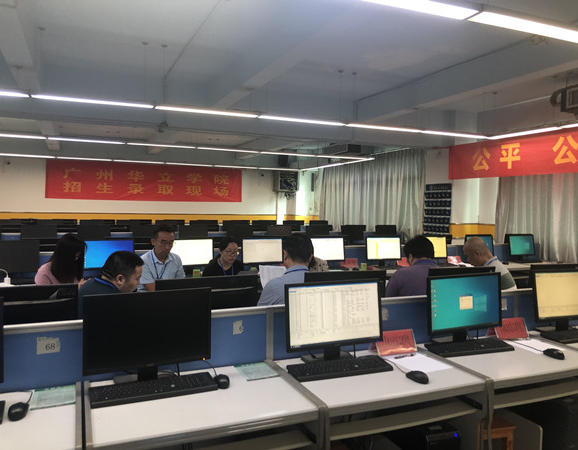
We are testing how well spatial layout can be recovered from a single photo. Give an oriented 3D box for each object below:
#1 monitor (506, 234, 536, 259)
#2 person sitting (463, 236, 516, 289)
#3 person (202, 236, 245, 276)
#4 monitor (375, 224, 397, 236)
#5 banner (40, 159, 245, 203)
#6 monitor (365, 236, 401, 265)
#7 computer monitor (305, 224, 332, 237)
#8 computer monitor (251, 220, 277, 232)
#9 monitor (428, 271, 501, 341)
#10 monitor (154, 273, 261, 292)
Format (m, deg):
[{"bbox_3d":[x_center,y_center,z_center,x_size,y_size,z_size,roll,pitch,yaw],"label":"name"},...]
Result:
[{"bbox_3d":[3.445,0.335,7.241,0.500,0.379,0.167,0,2,-25],"label":"monitor"},{"bbox_3d":[1.402,0.714,3.746,0.750,1.270,0.500,2,2,28],"label":"person sitting"},{"bbox_3d":[-0.485,0.706,4.056,0.460,1.200,0.720,0,2,-25],"label":"person"},{"bbox_3d":[1.917,0.202,9.554,0.467,0.384,0.180,0,2,-23],"label":"monitor"},{"bbox_3d":[-3.526,-1.078,12.434,4.840,0.900,0.040,0,2,-23],"label":"banner"},{"bbox_3d":[1.162,0.323,5.925,0.467,0.384,0.180,0,2,-23],"label":"monitor"},{"bbox_3d":[0.550,0.206,9.528,0.500,0.379,0.167,0,2,-23],"label":"computer monitor"},{"bbox_3d":[-0.720,0.080,12.520,0.500,0.379,0.167,0,2,-23],"label":"computer monitor"},{"bbox_3d":[0.929,0.455,2.622,0.500,0.379,0.167,0,2,-24],"label":"monitor"},{"bbox_3d":[-0.365,0.433,2.228,0.467,0.384,0.180,0,2,-23],"label":"monitor"}]

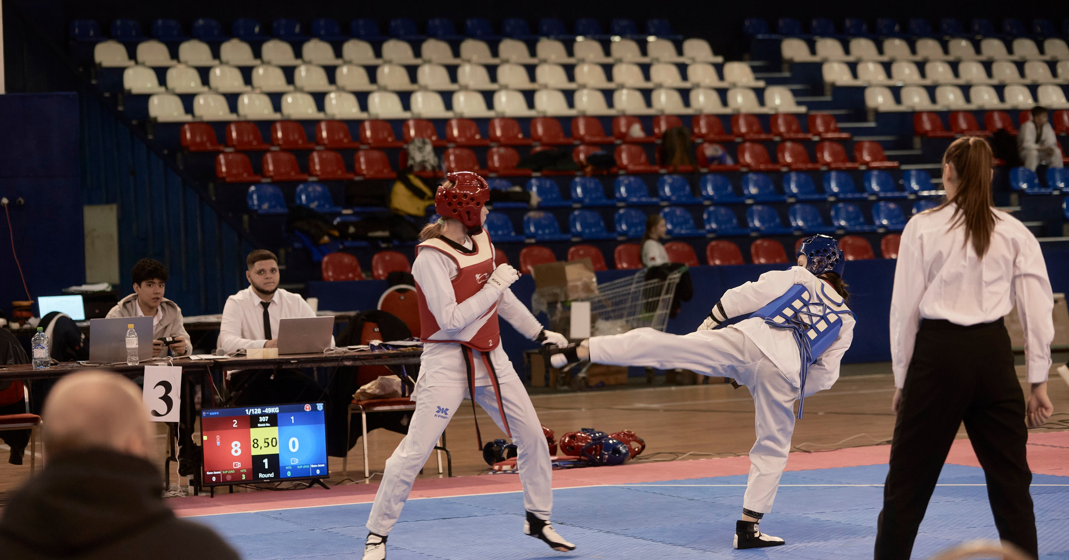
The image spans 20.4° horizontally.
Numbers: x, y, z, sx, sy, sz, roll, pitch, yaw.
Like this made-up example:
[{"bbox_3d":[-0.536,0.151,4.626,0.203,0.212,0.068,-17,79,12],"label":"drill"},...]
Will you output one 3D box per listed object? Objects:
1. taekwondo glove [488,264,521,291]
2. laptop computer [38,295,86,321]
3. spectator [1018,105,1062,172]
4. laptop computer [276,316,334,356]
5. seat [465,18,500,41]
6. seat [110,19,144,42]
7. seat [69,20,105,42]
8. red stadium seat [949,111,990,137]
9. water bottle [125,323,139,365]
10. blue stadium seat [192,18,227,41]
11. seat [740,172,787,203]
[{"bbox_3d":[-0.133,-0.011,12.600,0.140,0.105,0.090,-30,0,0],"label":"taekwondo glove"},{"bbox_3d":[-3.453,0.210,21.907,0.355,0.220,0.290,-2,2,-25],"label":"laptop computer"},{"bbox_3d":[5.642,-1.443,33.021,0.480,0.980,0.620,-2,2,-19],"label":"spectator"},{"bbox_3d":[-1.306,0.304,16.503,0.325,0.215,0.270,-2,2,-26],"label":"laptop computer"},{"bbox_3d":[-0.572,-2.874,34.037,0.370,0.277,0.350,-2,2,-25],"label":"seat"},{"bbox_3d":[-4.379,-2.714,32.251,0.370,0.277,0.350,-2,2,-25],"label":"seat"},{"bbox_3d":[-4.918,-2.736,32.726,0.405,0.295,0.360,-2,2,-27],"label":"seat"},{"bbox_3d":[4.709,-1.681,32.034,0.360,0.285,0.375,-2,2,-25],"label":"red stadium seat"},{"bbox_3d":[-2.078,0.336,15.350,0.064,0.216,0.064,-2,2,-25],"label":"water bottle"},{"bbox_3d":[-3.490,-2.691,32.131,0.360,0.285,0.375,-2,2,-25],"label":"blue stadium seat"},{"bbox_3d":[2.306,-0.938,29.739,0.410,0.300,0.340,-2,1,-26],"label":"seat"}]

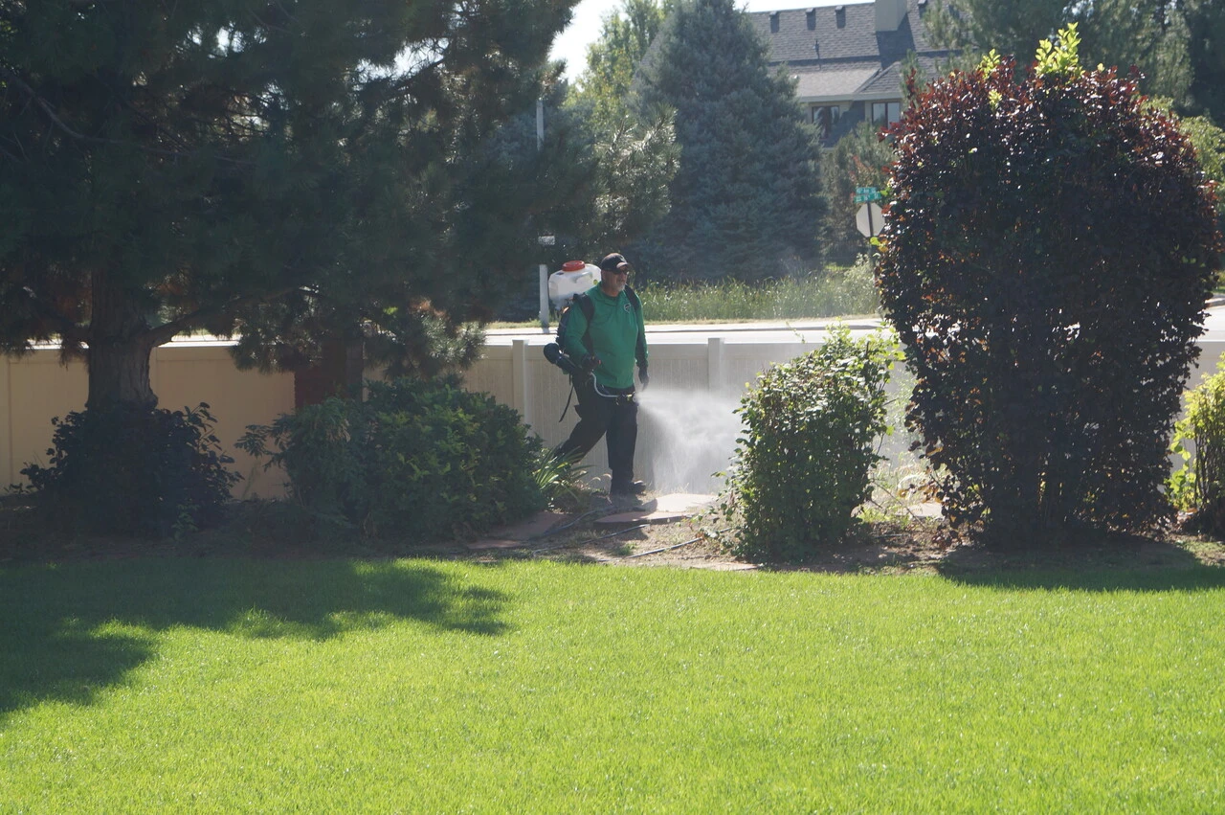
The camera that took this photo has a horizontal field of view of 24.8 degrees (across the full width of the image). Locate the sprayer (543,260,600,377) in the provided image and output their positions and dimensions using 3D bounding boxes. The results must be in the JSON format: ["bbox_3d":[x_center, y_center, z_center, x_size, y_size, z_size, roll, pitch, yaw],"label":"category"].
[{"bbox_3d":[-0.310,-0.660,20.950,0.380,0.800,0.450,2,4,37],"label":"sprayer"}]

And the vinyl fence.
[{"bbox_3d":[-0.300,0.080,23.400,11.000,1.260,0.120,0,3,14],"label":"vinyl fence"}]

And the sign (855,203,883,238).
[{"bbox_3d":[5.750,-4.160,62.000,0.760,0.760,0.030,-7,0,33],"label":"sign"}]

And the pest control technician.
[{"bbox_3d":[-0.090,-0.250,20.800,0.720,1.790,0.600,2,4,37],"label":"pest control technician"}]

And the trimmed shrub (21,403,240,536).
[{"bbox_3d":[-3.250,0.380,18.800,1.450,0.900,1.250,-1,3,0],"label":"trimmed shrub"}]

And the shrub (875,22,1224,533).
[{"bbox_3d":[2.820,-0.800,18.000,2.200,3.200,2.000,-1,3,0],"label":"shrub"}]

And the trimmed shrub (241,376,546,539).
[{"bbox_3d":[-1.460,0.290,18.600,2.000,1.030,1.400,-1,3,0],"label":"trimmed shrub"}]

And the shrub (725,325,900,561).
[{"bbox_3d":[1.210,0.200,16.900,1.050,1.380,1.000,-1,3,0],"label":"shrub"}]

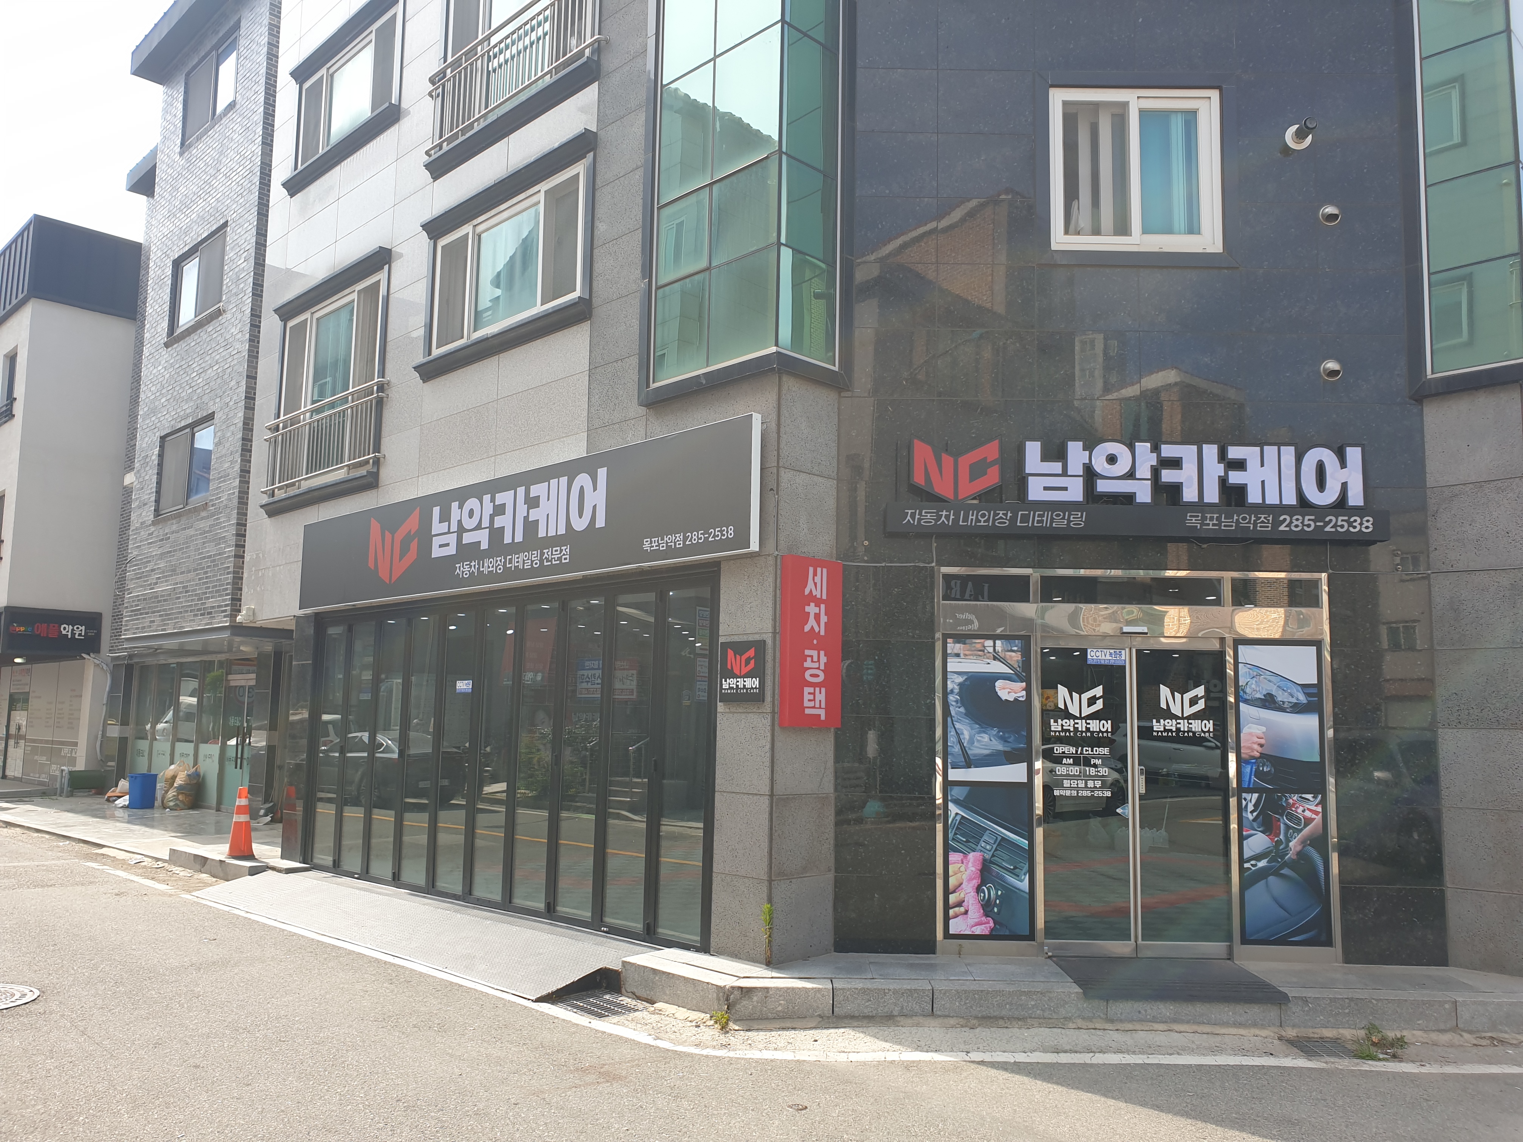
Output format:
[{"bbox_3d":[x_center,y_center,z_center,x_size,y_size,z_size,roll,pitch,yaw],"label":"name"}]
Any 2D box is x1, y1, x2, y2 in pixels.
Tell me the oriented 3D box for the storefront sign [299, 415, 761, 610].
[{"bbox_3d":[-2.377,-0.305,9.541,6.586,0.888,0.090,-6,-10,44],"label":"storefront sign"}]

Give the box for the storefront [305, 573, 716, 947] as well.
[{"bbox_3d":[-2.421,1.430,9.527,5.979,2.442,0.120,-6,-10,44],"label":"storefront"}]

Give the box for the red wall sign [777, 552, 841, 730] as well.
[{"bbox_3d":[0.322,0.455,7.255,0.080,1.066,0.488,-6,-10,44],"label":"red wall sign"}]

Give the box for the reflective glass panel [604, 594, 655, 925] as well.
[{"bbox_3d":[-0.917,1.332,8.133,0.456,2.326,0.050,-6,-10,45],"label":"reflective glass panel"}]

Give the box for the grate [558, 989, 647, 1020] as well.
[{"bbox_3d":[-0.943,2.560,6.692,0.480,0.030,0.360,-6,-10,44],"label":"grate"}]

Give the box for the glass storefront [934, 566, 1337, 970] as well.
[{"bbox_3d":[2.465,1.259,7.596,2.599,2.525,0.130,1,-7,1],"label":"glass storefront"}]

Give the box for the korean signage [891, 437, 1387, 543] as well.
[{"bbox_3d":[2.505,-0.534,7.695,3.299,0.662,0.160,1,-7,1],"label":"korean signage"}]

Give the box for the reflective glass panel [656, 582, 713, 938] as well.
[{"bbox_3d":[-0.506,1.283,7.726,0.445,2.337,0.050,-6,-10,45],"label":"reflective glass panel"}]

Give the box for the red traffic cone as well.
[{"bbox_3d":[-5.497,2.666,12.154,0.300,0.715,0.300,-6,-10,45],"label":"red traffic cone"}]

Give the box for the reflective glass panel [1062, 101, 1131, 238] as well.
[{"bbox_3d":[2.310,-2.771,7.889,0.468,0.984,0.040,1,-7,0],"label":"reflective glass panel"}]

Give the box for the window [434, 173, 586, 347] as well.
[{"bbox_3d":[-2.220,-2.620,9.862,2.279,1.117,0.130,-6,-10,44],"label":"window"}]

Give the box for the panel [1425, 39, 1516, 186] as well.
[{"bbox_3d":[4.798,-3.123,7.770,0.506,0.928,0.050,-6,-10,45],"label":"panel"}]

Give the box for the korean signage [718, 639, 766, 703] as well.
[{"bbox_3d":[-0.114,0.645,7.291,0.397,0.386,0.040,-6,-10,45],"label":"korean signage"}]

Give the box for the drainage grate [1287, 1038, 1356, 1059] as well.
[{"bbox_3d":[2.983,2.553,6.062,0.290,0.030,0.320,1,-7,0],"label":"drainage grate"}]

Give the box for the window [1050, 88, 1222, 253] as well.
[{"bbox_3d":[2.643,-2.820,8.126,1.198,1.211,0.130,1,-7,1],"label":"window"}]

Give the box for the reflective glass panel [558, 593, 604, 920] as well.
[{"bbox_3d":[-1.334,1.369,8.459,0.474,2.338,0.050,-6,-10,44],"label":"reflective glass panel"}]

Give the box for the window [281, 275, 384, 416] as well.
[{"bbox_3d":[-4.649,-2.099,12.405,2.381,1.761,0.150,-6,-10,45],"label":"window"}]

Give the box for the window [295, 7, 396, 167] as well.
[{"bbox_3d":[-4.555,-5.274,12.576,2.264,1.117,0.130,-6,-10,44],"label":"window"}]

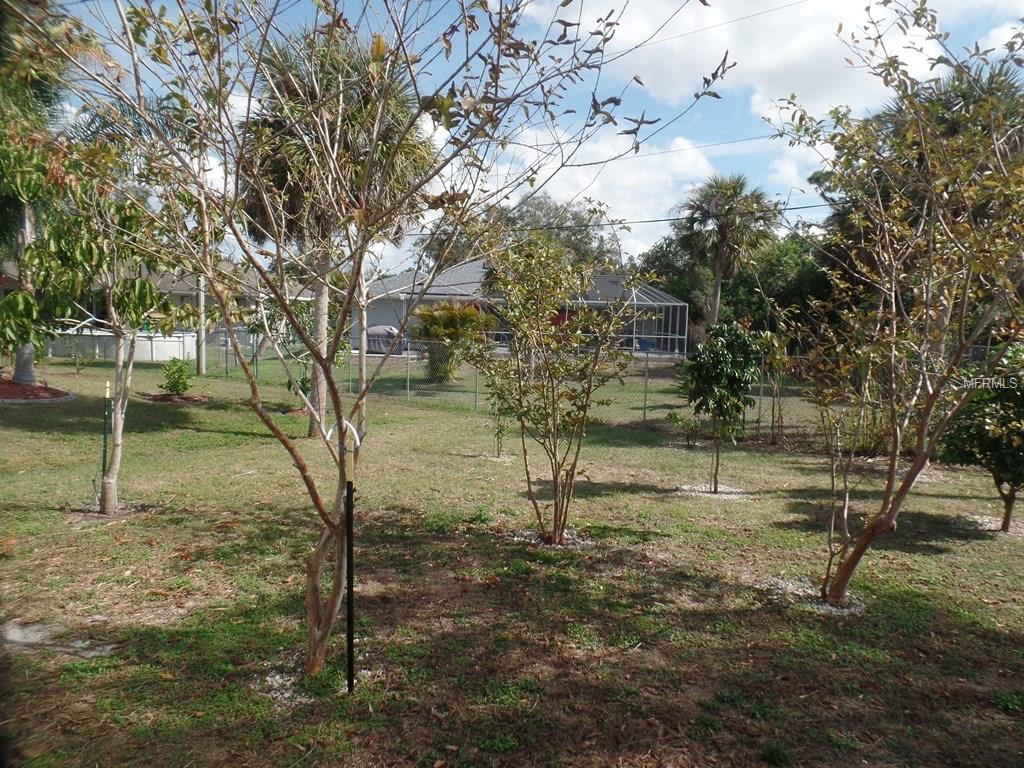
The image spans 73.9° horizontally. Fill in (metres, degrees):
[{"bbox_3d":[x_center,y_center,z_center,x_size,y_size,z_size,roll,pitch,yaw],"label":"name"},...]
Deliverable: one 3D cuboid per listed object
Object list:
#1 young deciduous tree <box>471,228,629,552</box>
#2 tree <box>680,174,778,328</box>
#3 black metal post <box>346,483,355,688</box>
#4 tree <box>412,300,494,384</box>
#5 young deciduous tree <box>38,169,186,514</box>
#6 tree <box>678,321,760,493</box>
[{"bbox_3d":[0.297,0.064,5.133,1.252,2.318,1.189,1,5,0],"label":"young deciduous tree"},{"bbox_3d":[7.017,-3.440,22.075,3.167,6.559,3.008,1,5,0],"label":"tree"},{"bbox_3d":[-0.719,0.907,3.026,0.030,0.973,0.030,1,5,0],"label":"black metal post"},{"bbox_3d":[-1.598,-1.137,18.580,2.239,2.271,2.127,1,5,0],"label":"tree"},{"bbox_3d":[-3.322,-0.325,5.660,1.232,2.868,1.170,1,5,0],"label":"young deciduous tree"},{"bbox_3d":[2.106,0.246,6.841,0.743,1.721,0.706,1,5,0],"label":"tree"}]

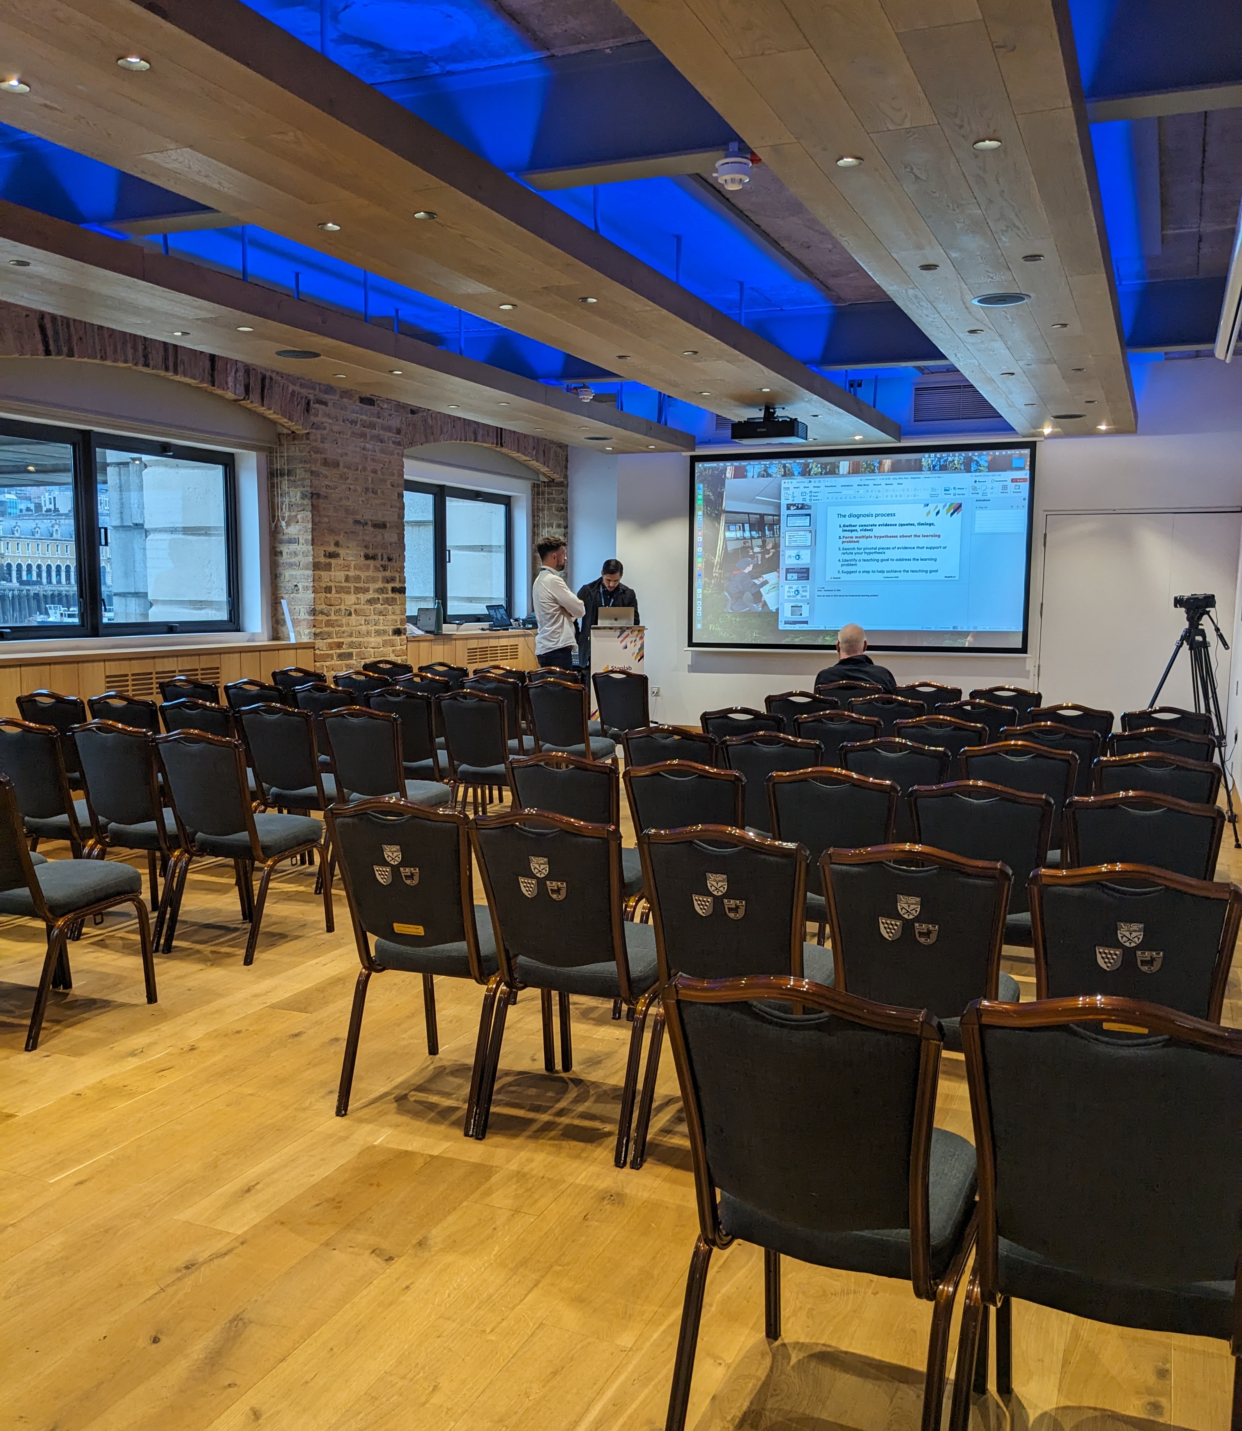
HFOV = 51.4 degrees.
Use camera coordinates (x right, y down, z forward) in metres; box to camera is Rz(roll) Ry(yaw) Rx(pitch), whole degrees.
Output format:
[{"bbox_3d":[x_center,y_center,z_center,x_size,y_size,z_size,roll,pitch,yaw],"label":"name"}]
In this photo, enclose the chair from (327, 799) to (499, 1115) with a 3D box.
[{"bbox_3d":[-0.488,0.628,3.615,0.439,0.902,0.584,3,6,22],"label":"chair"}]

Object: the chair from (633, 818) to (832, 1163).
[{"bbox_3d":[0.350,0.697,3.414,0.447,0.920,0.601,3,6,22],"label":"chair"}]

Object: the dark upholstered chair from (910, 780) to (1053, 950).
[{"bbox_3d":[1.147,0.612,4.056,0.434,0.897,0.575,3,6,22],"label":"dark upholstered chair"}]

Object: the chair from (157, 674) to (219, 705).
[{"bbox_3d":[-2.463,0.210,7.950,0.447,0.920,0.601,3,6,21],"label":"chair"}]

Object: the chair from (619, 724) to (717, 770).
[{"bbox_3d":[0.301,0.463,5.463,0.434,0.897,0.575,3,6,23],"label":"chair"}]

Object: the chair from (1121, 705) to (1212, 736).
[{"bbox_3d":[2.837,0.393,6.775,0.447,0.920,0.601,3,6,22],"label":"chair"}]

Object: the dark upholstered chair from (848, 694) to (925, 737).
[{"bbox_3d":[1.545,0.324,7.305,0.447,0.920,0.601,3,6,22],"label":"dark upholstered chair"}]

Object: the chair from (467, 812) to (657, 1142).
[{"bbox_3d":[-0.092,0.675,3.611,0.439,0.941,0.604,3,6,23],"label":"chair"}]

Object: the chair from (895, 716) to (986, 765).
[{"bbox_3d":[1.527,0.419,6.053,0.439,0.902,0.584,3,6,23],"label":"chair"}]

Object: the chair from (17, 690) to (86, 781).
[{"bbox_3d":[-2.888,0.310,7.021,0.439,0.941,0.604,2,6,18],"label":"chair"}]

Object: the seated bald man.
[{"bbox_3d":[1.550,0.025,8.238,0.536,1.248,0.799,3,6,25],"label":"seated bald man"}]

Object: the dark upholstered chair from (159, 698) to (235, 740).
[{"bbox_3d":[-1.972,0.353,6.574,0.447,0.920,0.601,3,6,20],"label":"dark upholstered chair"}]

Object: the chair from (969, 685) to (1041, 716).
[{"bbox_3d":[2.392,0.245,7.974,0.439,0.902,0.584,3,6,23],"label":"chair"}]

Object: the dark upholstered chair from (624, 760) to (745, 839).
[{"bbox_3d":[0.308,0.585,4.575,0.439,0.941,0.604,3,6,22],"label":"dark upholstered chair"}]

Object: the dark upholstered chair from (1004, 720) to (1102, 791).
[{"bbox_3d":[1.984,0.464,5.954,0.447,0.920,0.601,3,6,23],"label":"dark upholstered chair"}]

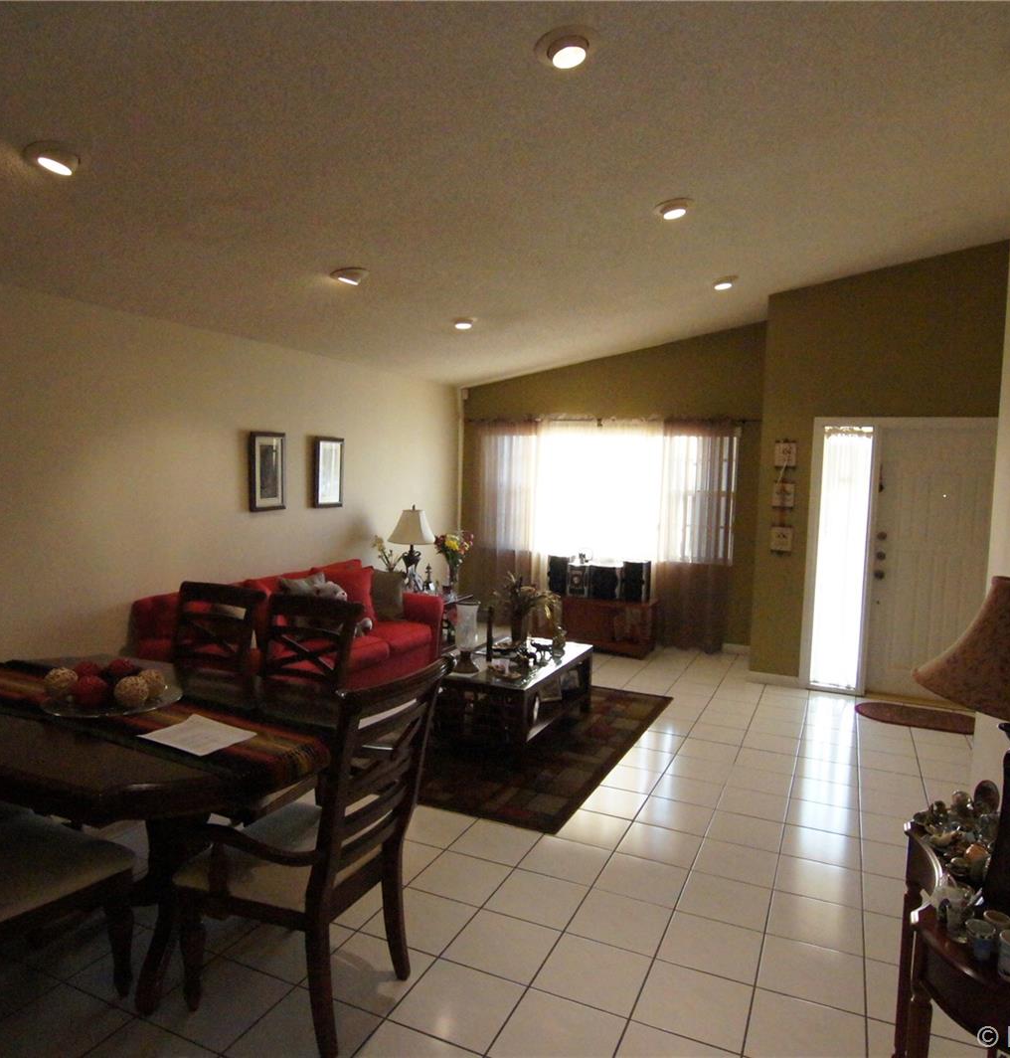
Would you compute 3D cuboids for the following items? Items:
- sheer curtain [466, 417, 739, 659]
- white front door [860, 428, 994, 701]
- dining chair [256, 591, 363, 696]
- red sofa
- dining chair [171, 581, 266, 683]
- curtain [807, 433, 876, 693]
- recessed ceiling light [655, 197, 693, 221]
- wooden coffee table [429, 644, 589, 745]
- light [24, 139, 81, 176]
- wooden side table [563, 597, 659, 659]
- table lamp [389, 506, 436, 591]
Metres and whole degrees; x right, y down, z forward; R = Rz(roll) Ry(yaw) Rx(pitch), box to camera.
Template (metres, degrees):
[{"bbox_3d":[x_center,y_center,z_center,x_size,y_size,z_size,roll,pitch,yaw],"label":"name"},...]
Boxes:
[{"bbox_3d":[0.838,0.017,7.055,2.820,2.200,0.120,3,4,26],"label":"sheer curtain"},{"bbox_3d":[3.202,0.256,5.144,0.910,2.040,0.060,4,5,24],"label":"white front door"},{"bbox_3d":[-0.921,0.836,2.692,0.470,1.040,0.590,3,5,22],"label":"dining chair"},{"bbox_3d":[-1.269,0.757,4.693,0.910,0.850,2.150,4,5,24],"label":"red sofa"},{"bbox_3d":[-1.412,0.807,3.034,0.490,1.030,0.560,3,4,26],"label":"dining chair"},{"bbox_3d":[2.513,0.225,5.273,0.340,1.990,0.050,3,4,26],"label":"curtain"},{"bbox_3d":[0.882,-1.668,3.674,0.195,0.050,0.195,-5,0,26],"label":"recessed ceiling light"},{"bbox_3d":[0.069,1.021,4.345,0.590,0.455,1.160,4,5,24],"label":"wooden coffee table"},{"bbox_3d":[-1.688,-1.385,2.632,0.190,0.050,0.190,-5,0,26],"label":"light"},{"bbox_3d":[0.915,0.893,6.706,1.000,0.490,0.460,3,4,26],"label":"wooden side table"},{"bbox_3d":[-0.786,0.174,5.922,0.390,0.700,0.390,2,4,0],"label":"table lamp"}]

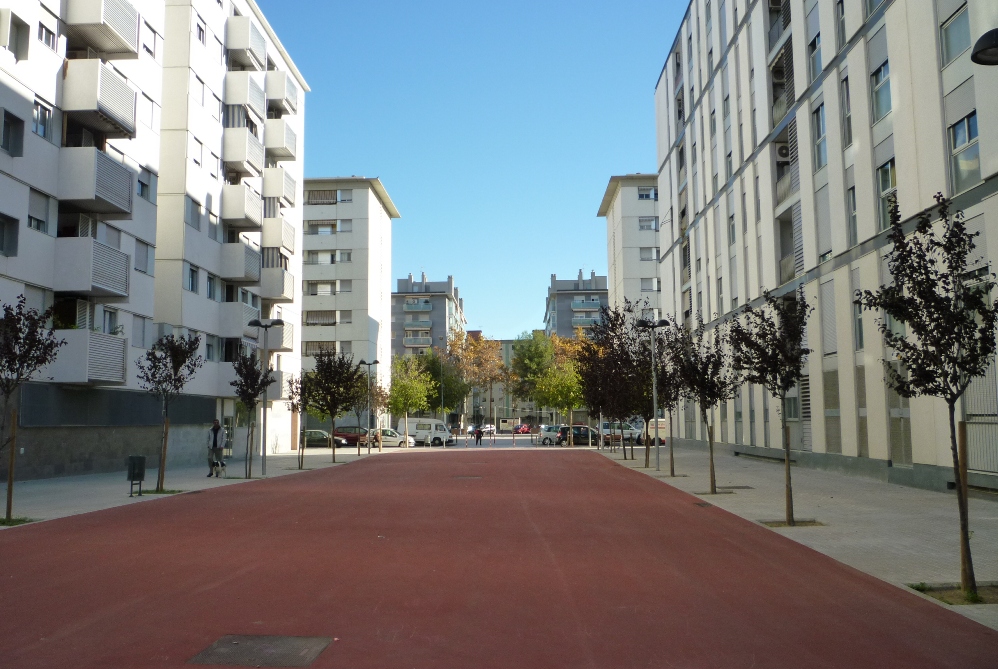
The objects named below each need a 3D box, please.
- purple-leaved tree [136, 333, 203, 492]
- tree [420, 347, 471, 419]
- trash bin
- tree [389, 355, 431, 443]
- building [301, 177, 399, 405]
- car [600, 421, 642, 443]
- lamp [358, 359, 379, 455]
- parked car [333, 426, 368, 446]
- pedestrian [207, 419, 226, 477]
[{"bbox_3d":[-8.361,1.953,21.161,1.600,3.980,1.500,-1,-6,2],"label":"purple-leaved tree"},{"bbox_3d":[-5.906,6.411,90.529,5.800,10.045,5.600,-1,-6,2],"label":"tree"},{"bbox_3d":[-8.231,3.211,19.012,0.370,0.912,0.410,-3,-6,19],"label":"trash bin"},{"bbox_3d":[-5.983,4.610,57.835,3.300,6.483,3.300,-1,-6,1],"label":"tree"},{"bbox_3d":[-19.032,-1.390,83.718,16.000,24.718,14.500,-1,-6,2],"label":"building"},{"bbox_3d":[10.163,8.157,69.096,4.500,1.750,1.820,-1,-6,1],"label":"car"},{"bbox_3d":[-6.688,3.740,43.247,0.980,4.875,0.380,-1,-6,2],"label":"lamp"},{"bbox_3d":[-10.625,7.908,64.924,4.200,1.495,1.750,-1,-6,2],"label":"parked car"},{"bbox_3d":[-8.917,3.592,26.401,0.600,1.809,0.420,0,-6,-7],"label":"pedestrian"}]

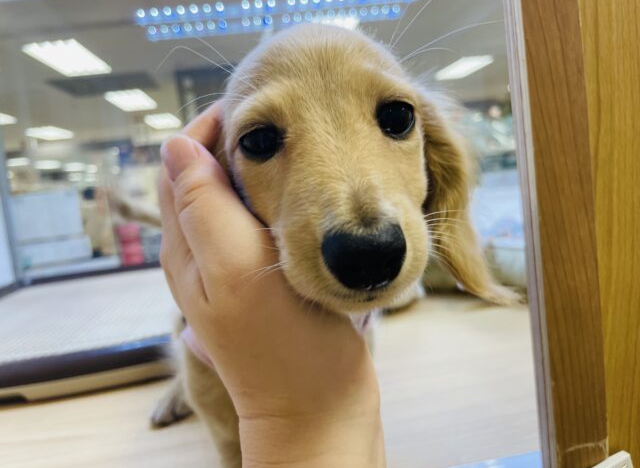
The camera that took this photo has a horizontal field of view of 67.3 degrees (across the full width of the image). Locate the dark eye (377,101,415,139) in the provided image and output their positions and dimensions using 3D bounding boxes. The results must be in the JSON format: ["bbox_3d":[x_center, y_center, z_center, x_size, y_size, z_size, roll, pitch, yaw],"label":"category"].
[{"bbox_3d":[0.031,-0.048,0.200,0.016,0.015,0.011,-10,10,-13],"label":"dark eye"}]

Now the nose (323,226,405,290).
[{"bbox_3d":[0.015,0.008,0.171,0.030,0.023,0.018,-10,22,-4],"label":"nose"}]

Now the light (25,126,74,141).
[{"bbox_3d":[-5.673,-2.112,10.100,0.600,0.080,1.200,-7,4,-4],"label":"light"}]

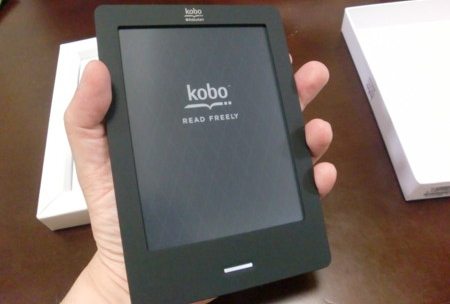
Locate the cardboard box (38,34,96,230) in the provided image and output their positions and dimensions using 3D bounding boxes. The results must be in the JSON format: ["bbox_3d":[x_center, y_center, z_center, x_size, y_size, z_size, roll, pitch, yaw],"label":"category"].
[{"bbox_3d":[-0.085,-0.041,0.353,0.157,0.025,0.209,-11,56,-1],"label":"cardboard box"}]

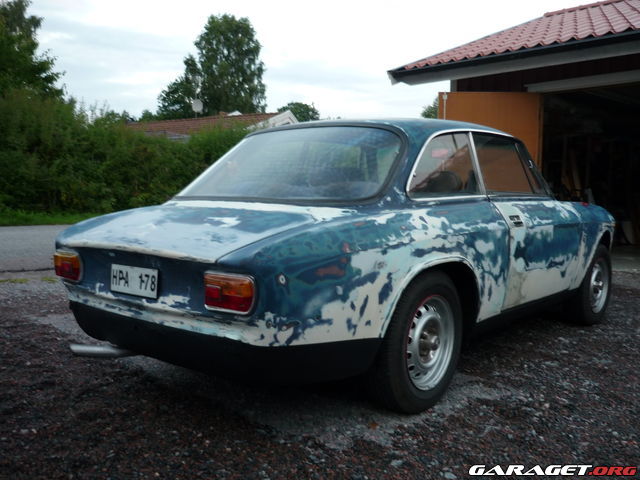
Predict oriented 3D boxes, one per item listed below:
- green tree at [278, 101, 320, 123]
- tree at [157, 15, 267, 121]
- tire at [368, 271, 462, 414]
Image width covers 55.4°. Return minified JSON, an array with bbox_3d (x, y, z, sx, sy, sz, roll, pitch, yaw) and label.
[{"bbox_3d":[-1.950,-7.500,55.000,4.500,10.100,4.500,0,4,0],"label":"green tree"},{"bbox_3d":[-8.700,-10.100,49.000,8.800,16.000,8.000,0,4,0],"label":"tree"},{"bbox_3d":[0.394,0.408,2.510,0.180,0.590,0.590,3,5,39],"label":"tire"}]

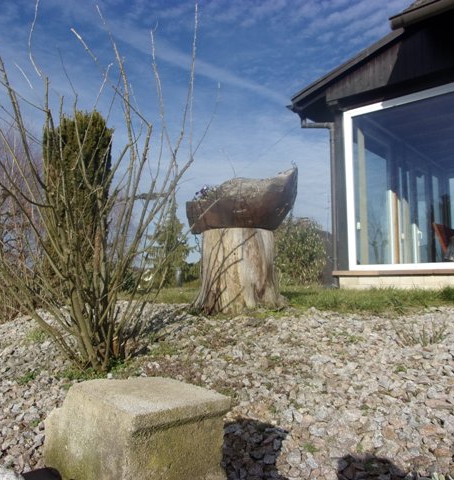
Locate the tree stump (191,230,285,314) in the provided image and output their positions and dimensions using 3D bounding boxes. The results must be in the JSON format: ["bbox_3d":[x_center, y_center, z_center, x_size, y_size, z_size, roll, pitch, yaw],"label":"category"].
[{"bbox_3d":[0.107,0.285,4.270,0.820,0.730,0.780,-1,-4,0],"label":"tree stump"}]

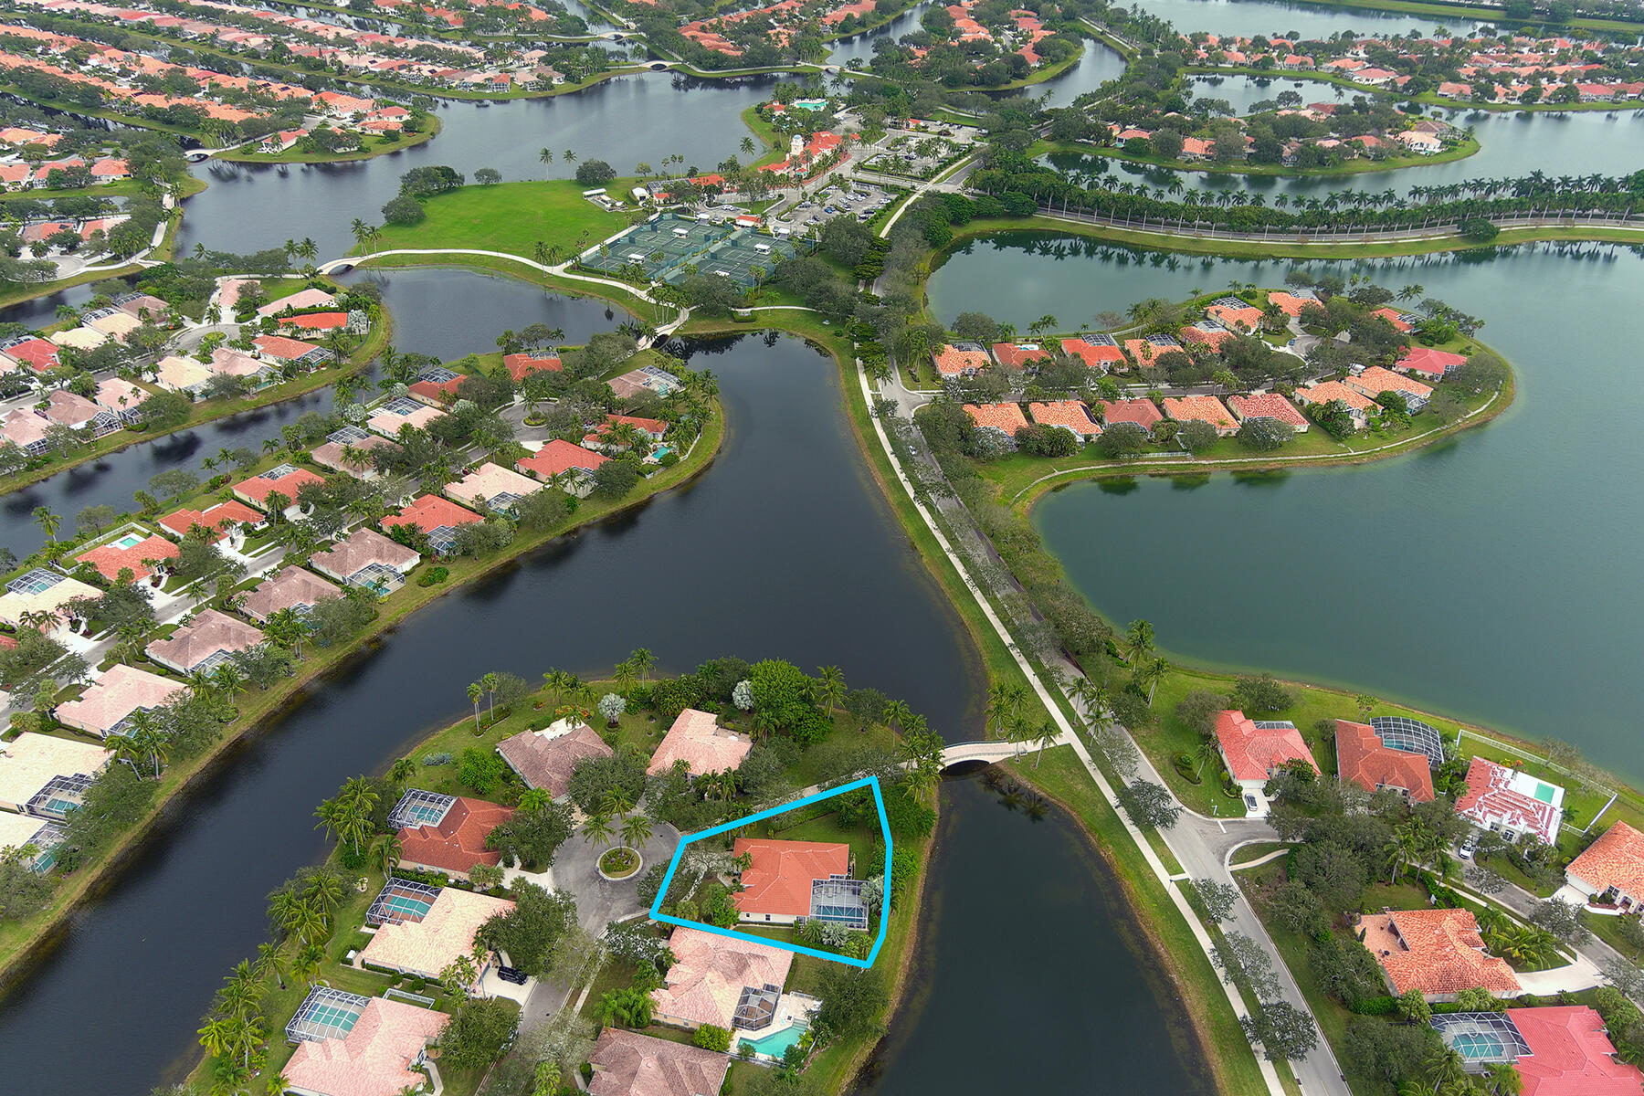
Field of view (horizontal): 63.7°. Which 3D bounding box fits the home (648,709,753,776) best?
[{"bbox_3d":[-27.040,47.160,310.740,19.800,6.400,24.200,10,35,14],"label":"home"}]

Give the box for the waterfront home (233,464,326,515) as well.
[{"bbox_3d":[-158.930,-18.220,389.630,21.800,6.400,19.700,24,40,32],"label":"waterfront home"}]

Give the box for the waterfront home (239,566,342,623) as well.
[{"bbox_3d":[-137.640,12.660,341.950,23.100,6.400,19.500,22,38,30],"label":"waterfront home"}]

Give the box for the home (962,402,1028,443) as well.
[{"bbox_3d":[59.004,-42.709,440.505,18.000,6.200,23.800,-5,34,-7],"label":"home"}]

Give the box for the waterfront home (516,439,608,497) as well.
[{"bbox_3d":[-78.865,-26.452,414.791,28.500,6.300,18.700,21,39,28],"label":"waterfront home"}]

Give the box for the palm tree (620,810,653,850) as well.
[{"bbox_3d":[-38.850,62.500,279.930,7.400,15.000,7.400,1,34,0],"label":"palm tree"}]

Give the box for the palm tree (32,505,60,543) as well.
[{"bbox_3d":[-216.980,-3.850,375.200,7.800,14.200,7.800,1,34,0],"label":"palm tree"}]

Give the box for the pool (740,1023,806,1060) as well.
[{"bbox_3d":[-9.160,92.540,250.450,11.900,1.400,9.200,8,35,11],"label":"pool"}]

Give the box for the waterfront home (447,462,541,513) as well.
[{"bbox_3d":[-94.451,-17.722,379.762,22.300,5.800,18.300,22,37,30],"label":"waterfront home"}]

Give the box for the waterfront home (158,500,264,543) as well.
[{"bbox_3d":[-179.390,-8.460,389.940,24.000,6.400,19.800,21,39,27],"label":"waterfront home"}]

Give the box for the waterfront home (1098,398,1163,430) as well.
[{"bbox_3d":[101.990,-43.940,434.670,19.500,6.400,21.300,-5,33,-8],"label":"waterfront home"}]

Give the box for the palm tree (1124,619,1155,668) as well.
[{"bbox_3d":[76.720,24.850,321.120,7.000,12.800,7.000,1,33,0],"label":"palm tree"}]

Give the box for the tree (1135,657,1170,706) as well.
[{"bbox_3d":[75.524,31.347,300.016,6.800,12.000,6.800,1,32,0],"label":"tree"}]

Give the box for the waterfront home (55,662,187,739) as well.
[{"bbox_3d":[-155.704,33.846,294.710,21.700,5.800,18.500,13,34,19],"label":"waterfront home"}]

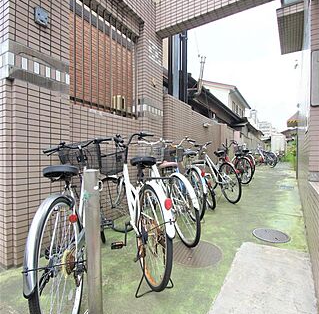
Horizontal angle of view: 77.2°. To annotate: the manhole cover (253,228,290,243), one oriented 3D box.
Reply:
[{"bbox_3d":[1.204,0.864,2.162,0.370,0.030,0.370,1,3,31],"label":"manhole cover"}]

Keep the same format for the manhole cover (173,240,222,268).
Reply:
[{"bbox_3d":[0.308,0.883,1.841,0.530,0.030,0.530,0,2,0],"label":"manhole cover"}]

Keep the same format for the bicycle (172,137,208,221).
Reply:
[{"bbox_3d":[0.316,0.280,3.136,0.590,1.080,1.750,0,-1,-12],"label":"bicycle"}]

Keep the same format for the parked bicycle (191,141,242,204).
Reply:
[{"bbox_3d":[1.042,0.245,3.913,0.590,1.080,1.750,0,-1,-8],"label":"parked bicycle"}]

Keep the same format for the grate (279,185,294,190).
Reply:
[{"bbox_3d":[3.085,0.749,4.818,0.300,0.030,0.300,1,3,33],"label":"grate"}]

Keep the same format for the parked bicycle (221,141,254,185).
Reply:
[{"bbox_3d":[2.092,0.167,5.770,0.590,1.080,1.750,0,-1,-11],"label":"parked bicycle"}]

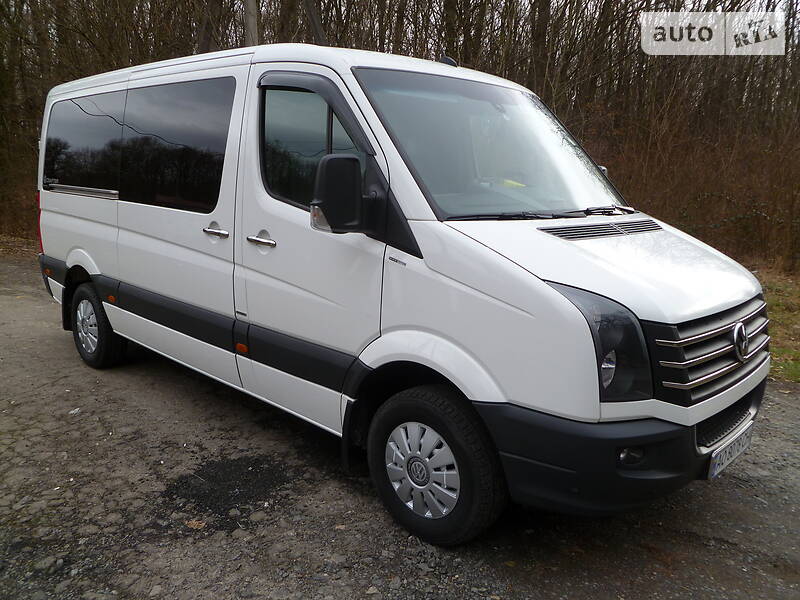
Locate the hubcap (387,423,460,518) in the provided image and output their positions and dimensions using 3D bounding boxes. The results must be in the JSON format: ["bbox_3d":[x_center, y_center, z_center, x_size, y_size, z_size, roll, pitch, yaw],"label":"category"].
[{"bbox_3d":[0.098,0.750,2.856,0.435,0.435,0.070,11,15,42],"label":"hubcap"}]

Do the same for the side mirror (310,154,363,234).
[{"bbox_3d":[-0.243,-0.438,2.721,0.165,0.340,0.210,13,16,42],"label":"side mirror"}]

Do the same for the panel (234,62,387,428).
[{"bbox_3d":[-0.470,-0.298,3.305,1.300,1.845,0.230,13,16,42],"label":"panel"}]

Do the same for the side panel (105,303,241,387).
[{"bbox_3d":[-1.581,0.270,4.362,1.800,0.220,0.060,13,16,42],"label":"side panel"}]

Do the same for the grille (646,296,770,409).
[{"bbox_3d":[1.380,0.181,2.828,0.240,0.340,1.240,13,16,42],"label":"grille"}]

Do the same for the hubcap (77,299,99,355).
[{"bbox_3d":[-2.556,0.220,5.309,0.435,0.435,0.070,11,15,42],"label":"hubcap"}]

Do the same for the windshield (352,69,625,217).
[{"bbox_3d":[0.578,-0.814,3.427,1.750,0.200,1.120,-10,60,-46],"label":"windshield"}]

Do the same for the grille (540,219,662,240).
[{"bbox_3d":[1.021,-0.337,3.083,1.180,0.050,0.160,-10,39,-46],"label":"grille"}]

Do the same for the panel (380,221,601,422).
[{"bbox_3d":[0.346,0.048,2.600,1.000,0.680,0.255,13,16,42],"label":"panel"}]

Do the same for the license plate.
[{"bbox_3d":[1.458,0.647,2.832,0.020,0.112,0.520,13,16,42],"label":"license plate"}]

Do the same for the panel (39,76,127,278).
[{"bbox_3d":[-2.572,-0.984,5.195,1.740,1.430,0.220,13,16,42],"label":"panel"}]

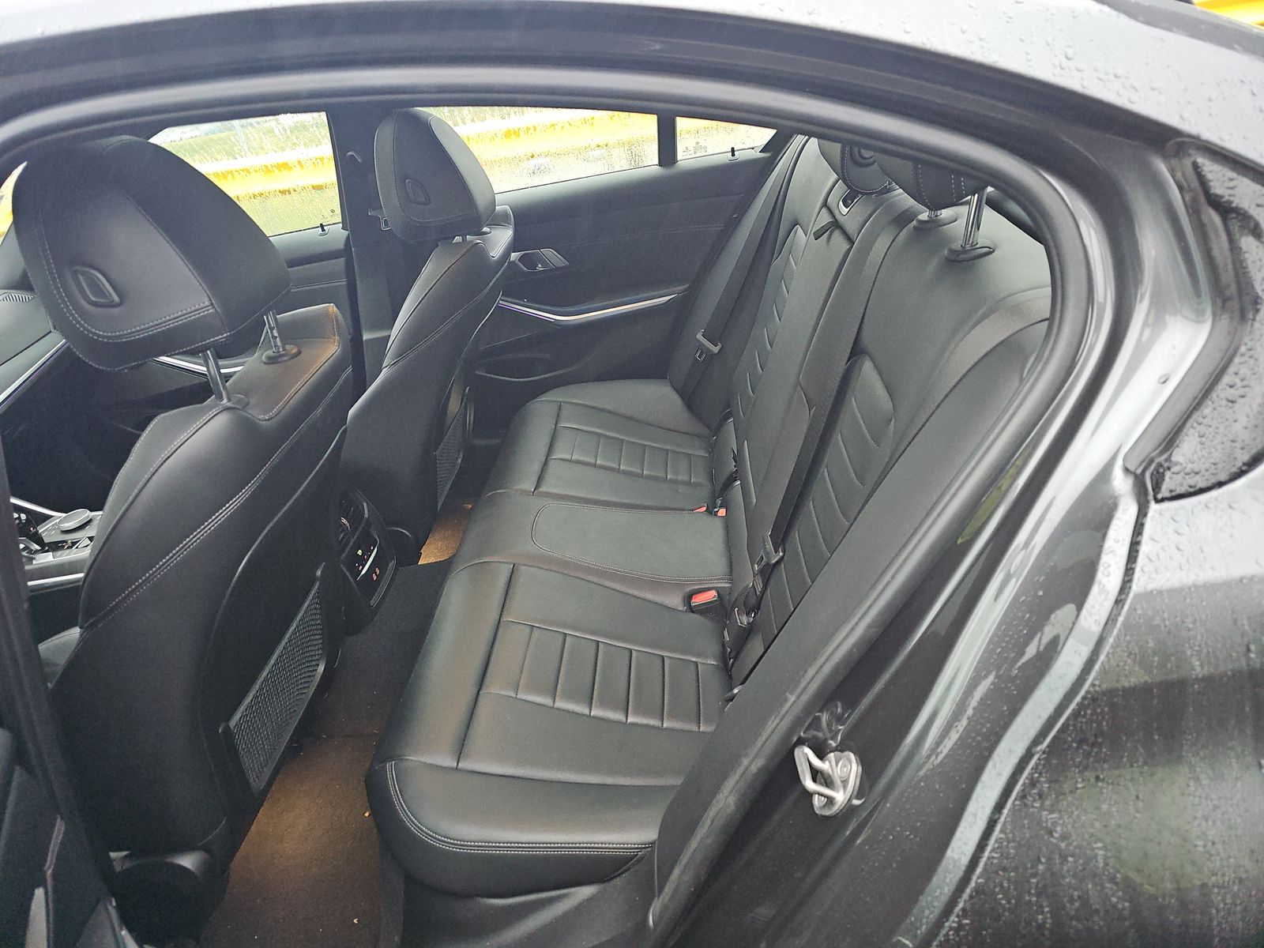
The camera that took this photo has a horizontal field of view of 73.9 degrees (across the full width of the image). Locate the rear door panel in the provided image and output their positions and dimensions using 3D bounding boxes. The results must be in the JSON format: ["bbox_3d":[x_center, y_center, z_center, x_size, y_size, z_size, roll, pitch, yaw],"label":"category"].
[{"bbox_3d":[-0.074,-0.381,1.931,0.830,0.590,0.120,-6,29,6],"label":"rear door panel"}]

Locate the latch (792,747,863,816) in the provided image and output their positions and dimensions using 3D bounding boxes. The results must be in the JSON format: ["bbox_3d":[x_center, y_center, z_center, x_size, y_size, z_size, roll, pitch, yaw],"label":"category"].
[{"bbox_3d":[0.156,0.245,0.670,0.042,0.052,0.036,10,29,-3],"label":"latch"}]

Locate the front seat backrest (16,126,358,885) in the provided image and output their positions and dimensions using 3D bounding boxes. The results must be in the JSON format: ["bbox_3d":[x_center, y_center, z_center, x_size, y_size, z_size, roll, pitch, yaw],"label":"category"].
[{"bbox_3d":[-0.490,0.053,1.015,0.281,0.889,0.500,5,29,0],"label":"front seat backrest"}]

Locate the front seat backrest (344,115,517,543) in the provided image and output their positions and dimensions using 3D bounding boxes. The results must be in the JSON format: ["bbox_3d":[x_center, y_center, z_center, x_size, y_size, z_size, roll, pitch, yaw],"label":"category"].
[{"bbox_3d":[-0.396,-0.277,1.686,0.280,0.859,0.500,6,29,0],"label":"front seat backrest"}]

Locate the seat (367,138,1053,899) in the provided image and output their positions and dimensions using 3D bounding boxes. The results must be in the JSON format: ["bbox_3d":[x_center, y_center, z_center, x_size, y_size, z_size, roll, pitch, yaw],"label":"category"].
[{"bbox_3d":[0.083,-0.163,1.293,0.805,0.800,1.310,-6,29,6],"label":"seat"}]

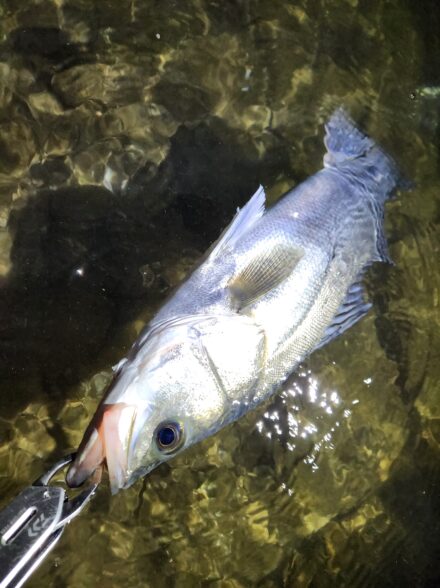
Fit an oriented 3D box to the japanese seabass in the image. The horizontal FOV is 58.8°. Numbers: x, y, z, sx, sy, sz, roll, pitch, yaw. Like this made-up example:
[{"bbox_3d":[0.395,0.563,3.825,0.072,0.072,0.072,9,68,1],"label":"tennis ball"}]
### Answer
[{"bbox_3d":[0.074,-0.035,0.414,0.148,0.070,0.540,39,56,4],"label":"japanese seabass"}]

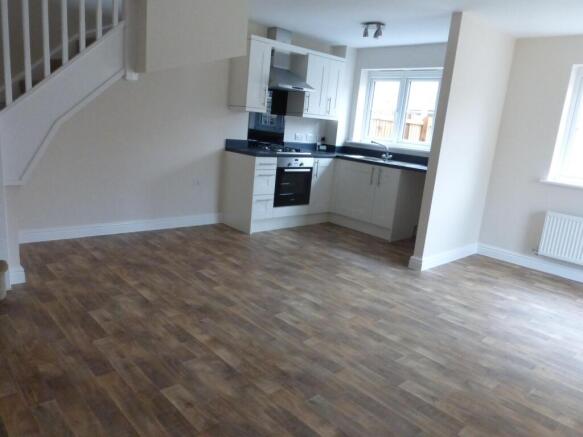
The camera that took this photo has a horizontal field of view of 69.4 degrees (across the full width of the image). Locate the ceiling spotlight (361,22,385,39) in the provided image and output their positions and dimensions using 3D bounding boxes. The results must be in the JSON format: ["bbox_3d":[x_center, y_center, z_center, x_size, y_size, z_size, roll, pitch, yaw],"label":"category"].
[{"bbox_3d":[0.843,-1.950,4.362,0.250,0.140,0.240,7,12,8],"label":"ceiling spotlight"}]

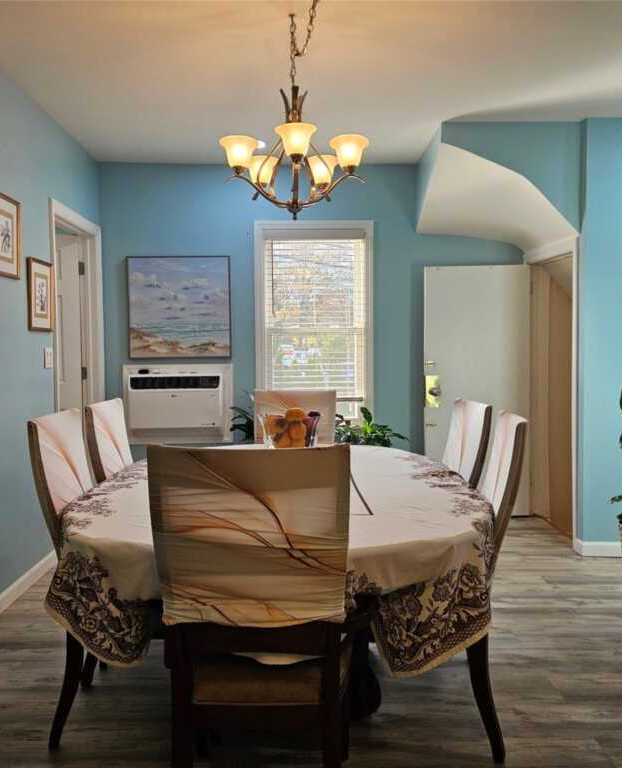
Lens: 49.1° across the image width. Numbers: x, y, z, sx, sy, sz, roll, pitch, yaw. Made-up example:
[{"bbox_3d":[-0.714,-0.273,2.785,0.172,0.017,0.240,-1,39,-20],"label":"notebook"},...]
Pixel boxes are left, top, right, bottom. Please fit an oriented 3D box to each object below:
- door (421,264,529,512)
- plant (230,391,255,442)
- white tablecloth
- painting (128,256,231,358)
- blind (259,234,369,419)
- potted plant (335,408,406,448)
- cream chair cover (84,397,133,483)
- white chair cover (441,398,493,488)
[{"bbox_3d":[1.245,0.048,5.099,0.776,1.859,0.045,0,3,7],"label":"door"},{"bbox_3d":[-0.429,0.319,4.690,0.380,0.550,0.360,-1,3,-2],"label":"plant"},{"bbox_3d":[-0.127,0.522,2.585,1.400,0.330,1.840,0,3,-2],"label":"white tablecloth"},{"bbox_3d":[-0.974,-0.568,5.070,0.761,0.756,0.035,-1,3,-2],"label":"painting"},{"bbox_3d":[0.022,-0.465,5.016,0.760,1.290,0.050,0,3,-2],"label":"blind"},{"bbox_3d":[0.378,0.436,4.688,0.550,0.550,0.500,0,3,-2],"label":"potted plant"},{"bbox_3d":[-0.805,0.301,2.787,0.140,0.460,0.430,-1,3,-2],"label":"cream chair cover"},{"bbox_3d":[0.595,0.306,2.784,0.160,0.470,0.430,-1,3,-5],"label":"white chair cover"}]

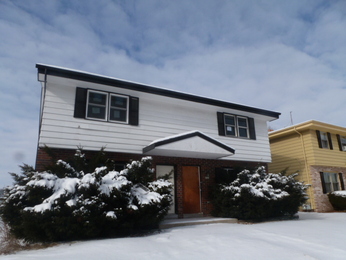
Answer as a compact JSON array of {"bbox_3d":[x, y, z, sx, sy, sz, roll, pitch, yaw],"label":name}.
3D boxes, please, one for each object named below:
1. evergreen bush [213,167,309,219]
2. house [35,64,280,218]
[{"bbox_3d":[4.101,2.882,11.068,4.400,2.200,2.500,7,-15,-28],"label":"evergreen bush"},{"bbox_3d":[-1.253,1.601,13.527,11.700,5.900,8.600,7,-15,-28],"label":"house"}]

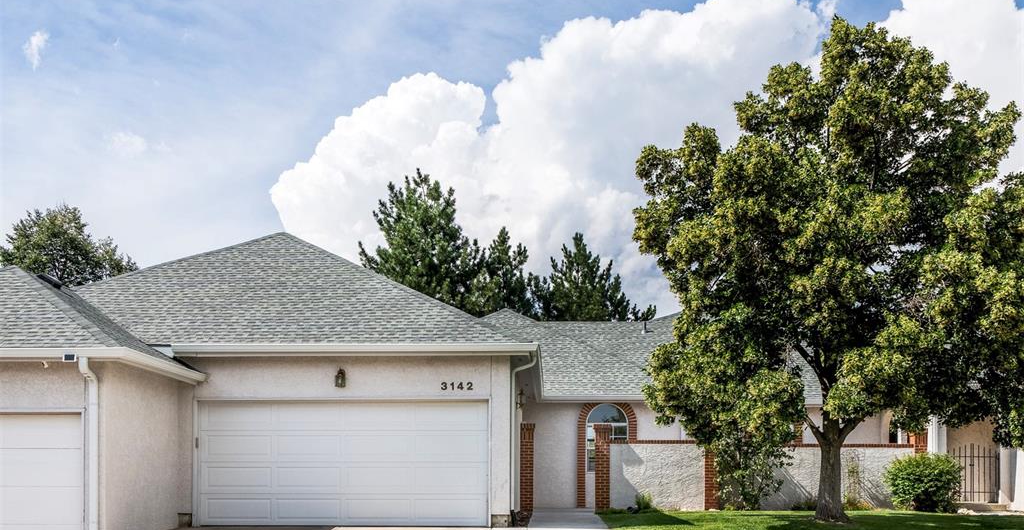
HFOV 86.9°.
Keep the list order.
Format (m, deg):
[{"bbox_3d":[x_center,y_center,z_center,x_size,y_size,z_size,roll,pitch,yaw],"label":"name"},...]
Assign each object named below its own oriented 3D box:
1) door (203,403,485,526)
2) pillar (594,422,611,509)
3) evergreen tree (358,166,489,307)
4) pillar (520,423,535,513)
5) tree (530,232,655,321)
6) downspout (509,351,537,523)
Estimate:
[{"bbox_3d":[-2.870,3.381,9.200,4.950,2.130,0.200,0,-3,2],"label":"door"},{"bbox_3d":[2.022,4.521,12.000,0.330,1.930,0.330,0,-3,2],"label":"pillar"},{"bbox_3d":[-4.523,1.425,27.000,6.300,12.500,6.000,0,-3,2],"label":"evergreen tree"},{"bbox_3d":[0.355,4.509,12.000,0.310,1.930,0.320,0,-3,2],"label":"pillar"},{"bbox_3d":[4.024,4.373,27.000,6.000,9.600,5.800,0,-3,2],"label":"tree"},{"bbox_3d":[0.204,2.887,9.200,0.430,2.830,0.250,0,-3,2],"label":"downspout"}]

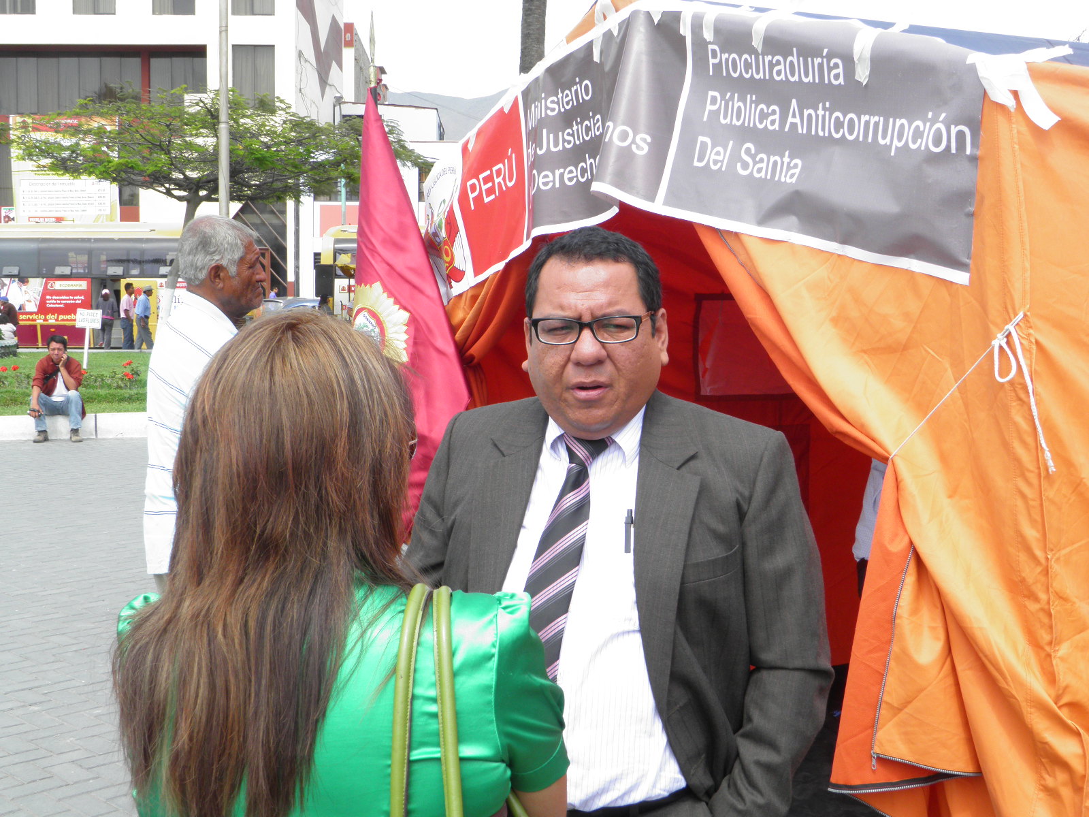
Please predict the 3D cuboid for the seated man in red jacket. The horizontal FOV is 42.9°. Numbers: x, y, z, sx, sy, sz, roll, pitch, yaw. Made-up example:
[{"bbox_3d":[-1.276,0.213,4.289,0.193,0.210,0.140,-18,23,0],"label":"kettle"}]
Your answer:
[{"bbox_3d":[-4.768,-0.211,13.549,0.526,1.008,0.740,-1,5,-19],"label":"seated man in red jacket"}]

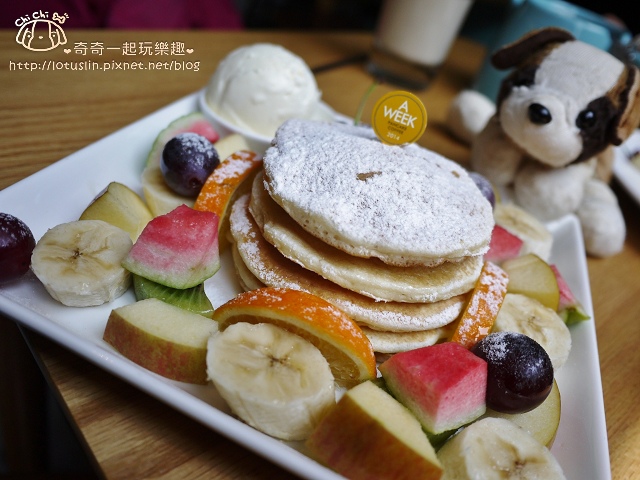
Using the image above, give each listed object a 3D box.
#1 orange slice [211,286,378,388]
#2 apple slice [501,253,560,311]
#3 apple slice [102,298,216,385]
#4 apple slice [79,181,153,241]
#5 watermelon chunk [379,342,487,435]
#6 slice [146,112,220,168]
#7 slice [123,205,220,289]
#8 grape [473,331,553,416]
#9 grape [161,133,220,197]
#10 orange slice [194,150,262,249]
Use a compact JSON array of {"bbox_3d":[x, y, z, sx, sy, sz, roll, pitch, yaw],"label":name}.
[{"bbox_3d":[-0.008,0.033,0.178,0.057,0.025,0.015,22,35,2],"label":"orange slice"},{"bbox_3d":[0.100,0.021,0.246,0.028,0.020,0.023,29,36,12],"label":"apple slice"},{"bbox_3d":[-0.051,0.030,0.170,0.036,0.016,0.018,24,35,7],"label":"apple slice"},{"bbox_3d":[-0.080,-0.010,0.205,0.027,0.018,0.022,32,36,16],"label":"apple slice"},{"bbox_3d":[0.036,0.048,0.168,0.025,0.020,0.025,-4,41,-30],"label":"watermelon chunk"},{"bbox_3d":[-0.067,-0.045,0.257,0.034,0.020,0.024,-19,50,-42],"label":"slice"},{"bbox_3d":[-0.053,0.002,0.187,0.030,0.020,0.020,26,35,8],"label":"slice"},{"bbox_3d":[0.065,0.045,0.175,0.028,0.028,0.028,20,35,0],"label":"grape"},{"bbox_3d":[-0.056,-0.033,0.224,0.027,0.027,0.027,20,35,0],"label":"grape"},{"bbox_3d":[-0.041,-0.018,0.230,0.014,0.027,0.053,19,35,-2],"label":"orange slice"}]

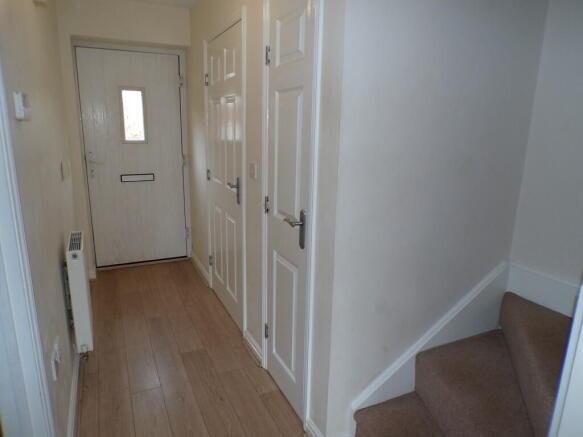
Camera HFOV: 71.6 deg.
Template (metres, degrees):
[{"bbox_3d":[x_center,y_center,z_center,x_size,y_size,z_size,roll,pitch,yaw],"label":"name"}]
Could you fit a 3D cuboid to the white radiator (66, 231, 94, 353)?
[{"bbox_3d":[-1.253,0.421,2.420,0.075,0.595,0.450,-5,14,-24],"label":"white radiator"}]

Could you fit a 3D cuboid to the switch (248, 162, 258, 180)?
[{"bbox_3d":[-0.222,-0.274,2.356,0.014,0.088,0.088,-5,14,-24],"label":"switch"}]

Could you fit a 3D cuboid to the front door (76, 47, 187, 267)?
[{"bbox_3d":[-1.470,-0.529,3.852,0.868,1.985,0.055,-5,14,-24],"label":"front door"}]

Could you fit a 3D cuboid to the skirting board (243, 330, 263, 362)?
[{"bbox_3d":[-0.238,0.797,2.583,0.018,0.076,0.330,-5,14,-24],"label":"skirting board"}]

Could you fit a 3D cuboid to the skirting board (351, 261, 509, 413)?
[{"bbox_3d":[0.662,0.524,1.887,0.885,0.585,0.030,-5,14,-24],"label":"skirting board"}]

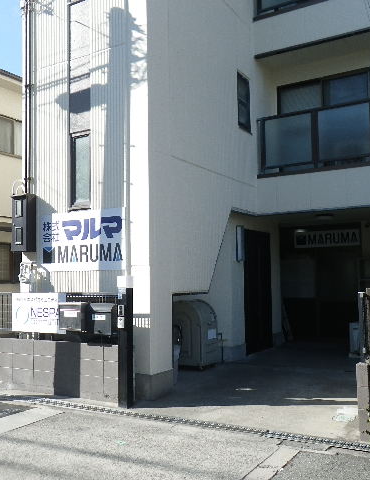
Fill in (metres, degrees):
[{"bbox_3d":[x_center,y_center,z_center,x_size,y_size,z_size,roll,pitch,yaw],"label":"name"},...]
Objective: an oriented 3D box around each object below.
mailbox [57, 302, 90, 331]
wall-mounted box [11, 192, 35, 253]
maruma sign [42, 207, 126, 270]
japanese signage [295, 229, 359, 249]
[{"bbox_3d":[-1.419,0.972,6.601,0.375,0.355,0.135,-3,-5,30],"label":"mailbox"},{"bbox_3d":[-2.320,-0.227,7.468,0.290,0.790,0.190,-3,-5,30],"label":"wall-mounted box"},{"bbox_3d":[-1.396,0.018,6.992,1.472,0.814,0.040,-3,-5,30],"label":"maruma sign"},{"bbox_3d":[3.067,-0.022,11.182,1.416,0.361,0.060,-3,-5,30],"label":"japanese signage"}]

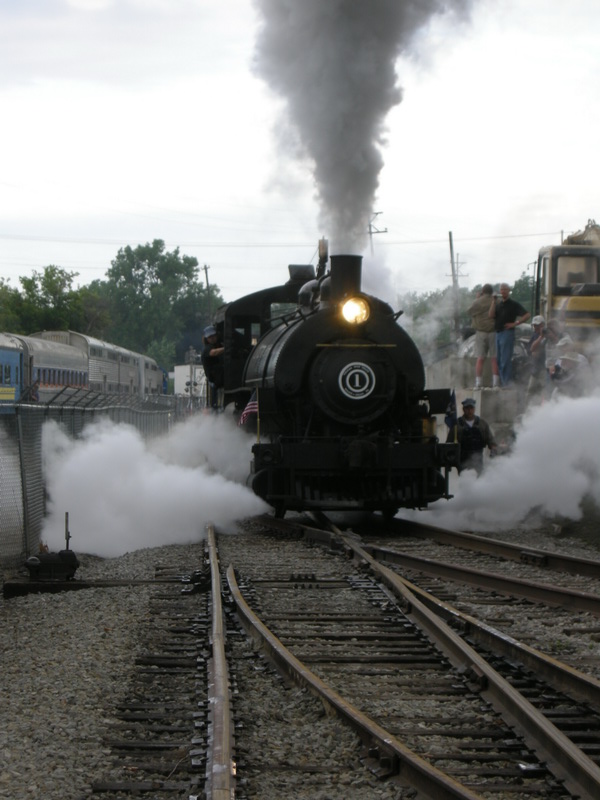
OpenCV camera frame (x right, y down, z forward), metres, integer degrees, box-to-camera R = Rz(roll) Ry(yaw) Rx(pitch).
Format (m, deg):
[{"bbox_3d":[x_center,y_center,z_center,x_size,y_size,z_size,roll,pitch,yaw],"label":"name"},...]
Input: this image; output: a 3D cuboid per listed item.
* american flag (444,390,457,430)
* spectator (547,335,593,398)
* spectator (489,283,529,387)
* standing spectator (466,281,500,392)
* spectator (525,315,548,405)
[{"bbox_3d":[1.978,0.131,38.200,0.160,0.520,0.140,0,0,0],"label":"american flag"},{"bbox_3d":[4.396,-0.334,47.500,0.600,1.300,0.550,0,0,-41],"label":"spectator"},{"bbox_3d":[3.564,-1.070,49.300,0.660,1.800,0.440,0,0,14],"label":"spectator"},{"bbox_3d":[3.107,-1.070,49.300,0.580,1.800,0.480,0,0,-27],"label":"standing spectator"},{"bbox_3d":[3.907,-0.511,48.000,0.520,1.750,0.460,0,0,27],"label":"spectator"}]

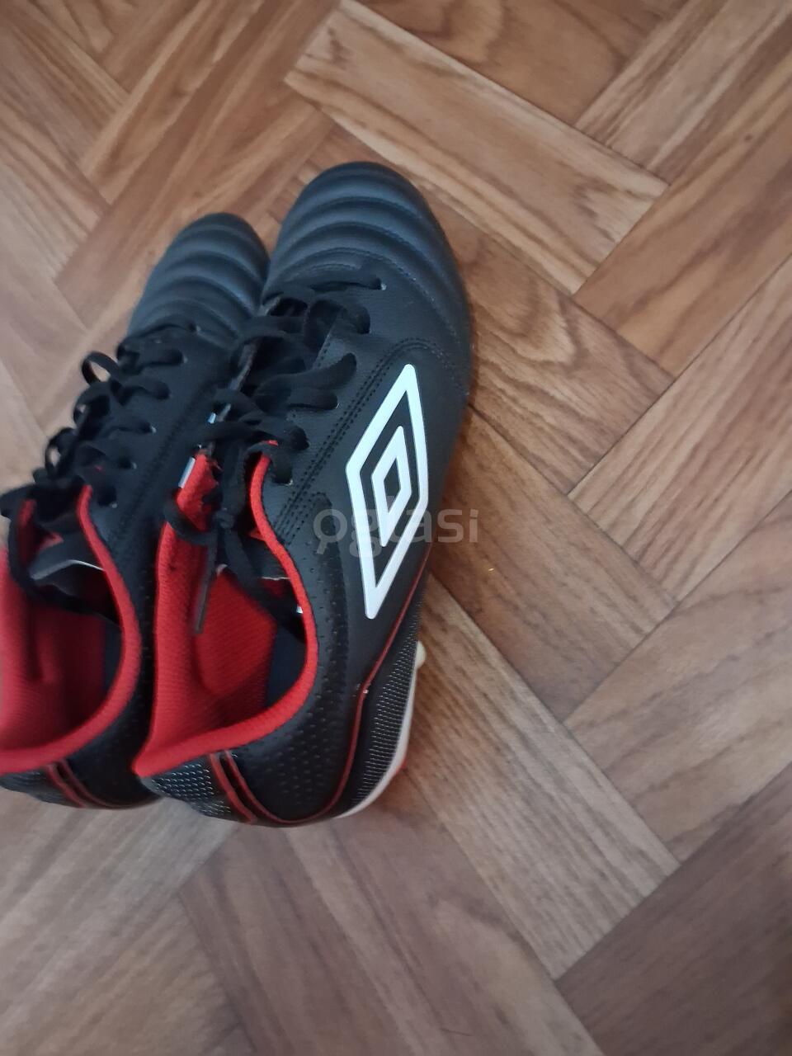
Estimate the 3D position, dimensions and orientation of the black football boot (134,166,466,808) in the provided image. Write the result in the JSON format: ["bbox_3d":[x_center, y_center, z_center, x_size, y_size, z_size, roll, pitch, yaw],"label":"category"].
[{"bbox_3d":[-0.035,-0.030,0.319,0.100,0.109,0.280,-2,75,30],"label":"black football boot"}]

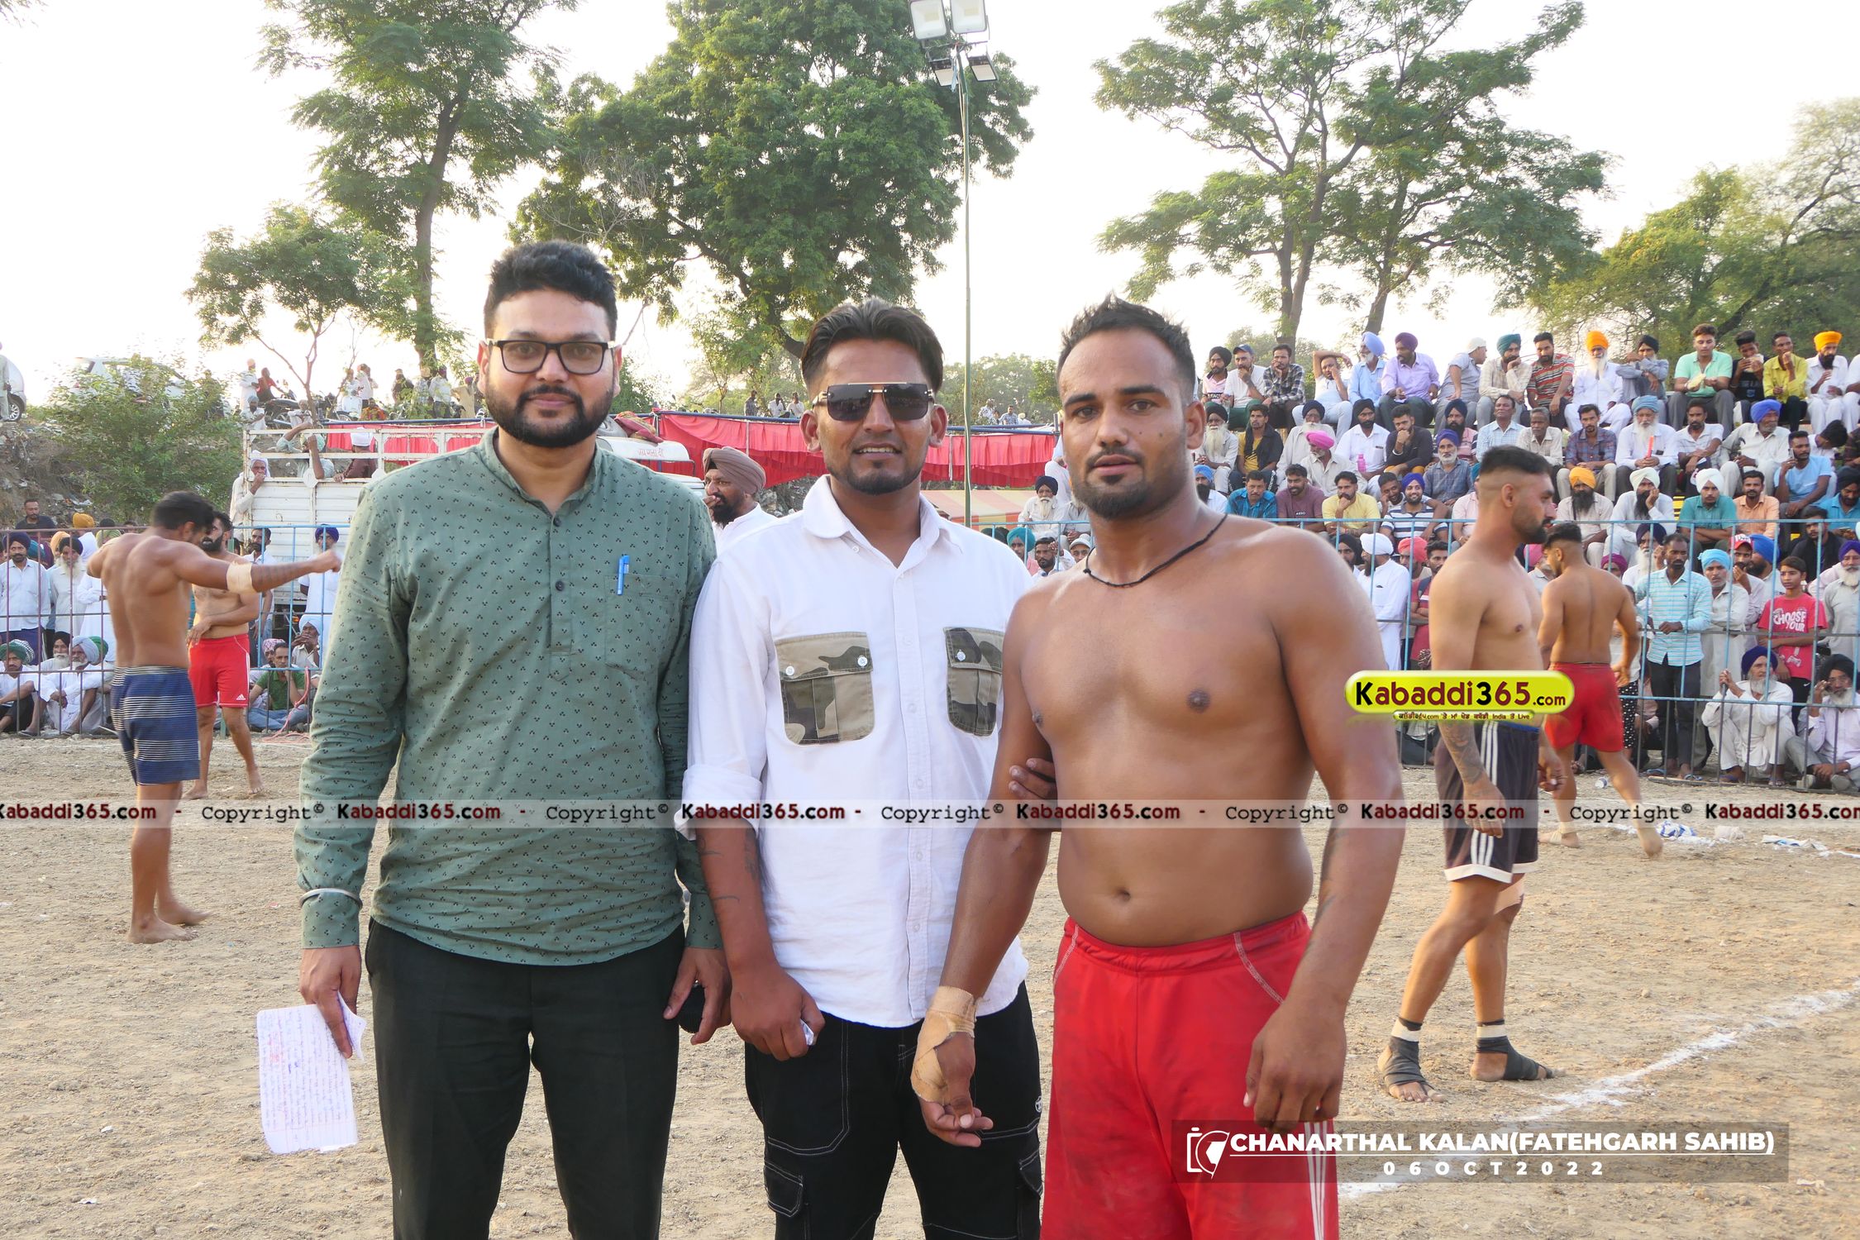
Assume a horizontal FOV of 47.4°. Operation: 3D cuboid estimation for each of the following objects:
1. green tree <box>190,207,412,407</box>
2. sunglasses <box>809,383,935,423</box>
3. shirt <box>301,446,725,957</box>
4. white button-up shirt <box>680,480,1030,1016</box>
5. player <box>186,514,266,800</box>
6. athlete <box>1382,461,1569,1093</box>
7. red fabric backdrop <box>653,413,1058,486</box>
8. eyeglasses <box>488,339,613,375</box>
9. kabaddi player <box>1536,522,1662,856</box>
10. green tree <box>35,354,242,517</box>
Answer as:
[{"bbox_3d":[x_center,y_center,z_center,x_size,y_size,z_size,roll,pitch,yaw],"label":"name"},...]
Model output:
[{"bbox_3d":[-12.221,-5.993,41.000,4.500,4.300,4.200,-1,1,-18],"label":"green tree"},{"bbox_3d":[-0.070,-0.275,2.670,0.150,0.050,0.145,0,2,-5],"label":"sunglasses"},{"bbox_3d":[-0.525,0.093,2.630,0.520,0.650,0.290,0,1,-13],"label":"shirt"},{"bbox_3d":[-0.075,0.163,2.670,0.460,0.680,0.290,0,1,-12],"label":"white button-up shirt"},{"bbox_3d":[-4.411,0.214,13.300,0.530,1.780,0.480,0,1,-6],"label":"player"},{"bbox_3d":[1.475,0.405,5.820,0.500,1.760,0.520,1,1,30],"label":"athlete"},{"bbox_3d":[-0.954,-2.150,27.000,5.800,0.950,0.250,-1,2,-29],"label":"red fabric backdrop"},{"bbox_3d":[-0.460,-0.320,2.580,0.148,0.046,0.145,0,6,-11],"label":"eyeglasses"},{"bbox_3d":[3.460,0.352,10.950,0.620,1.690,0.520,0,1,-9],"label":"kabaddi player"},{"bbox_3d":[-11.953,-2.679,32.000,3.200,2.600,2.800,-1,1,-20],"label":"green tree"}]

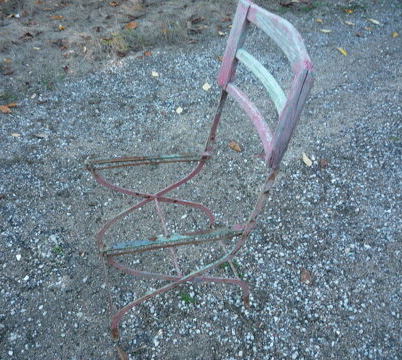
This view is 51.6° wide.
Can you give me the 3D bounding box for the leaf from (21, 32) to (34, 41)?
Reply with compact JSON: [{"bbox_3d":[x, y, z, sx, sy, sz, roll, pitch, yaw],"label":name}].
[{"bbox_3d":[-1.190,-0.976,2.854,0.051,0.025,0.088,32,48,25],"label":"leaf"}]

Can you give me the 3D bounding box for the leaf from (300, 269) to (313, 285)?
[{"bbox_3d":[0.406,0.371,1.603,0.039,0.013,0.074,5,42,-2],"label":"leaf"}]

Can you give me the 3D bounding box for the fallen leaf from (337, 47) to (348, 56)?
[{"bbox_3d":[1.078,-0.975,3.160,0.024,0.020,0.139,-6,44,-14],"label":"fallen leaf"}]

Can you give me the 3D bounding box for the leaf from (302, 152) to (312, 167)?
[{"bbox_3d":[0.546,-0.107,2.143,0.028,0.016,0.110,-3,43,-11],"label":"leaf"}]

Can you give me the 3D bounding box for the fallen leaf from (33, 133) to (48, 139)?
[{"bbox_3d":[-0.806,-0.221,2.089,0.072,0.012,0.021,9,42,2],"label":"fallen leaf"}]

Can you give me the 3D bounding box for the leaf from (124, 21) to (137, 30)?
[{"bbox_3d":[-0.527,-1.167,3.148,0.038,0.030,0.128,31,48,24],"label":"leaf"}]

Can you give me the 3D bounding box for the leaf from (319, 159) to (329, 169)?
[{"bbox_3d":[0.632,-0.085,2.133,0.037,0.012,0.076,13,43,6],"label":"leaf"}]

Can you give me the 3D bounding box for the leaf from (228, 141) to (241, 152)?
[{"bbox_3d":[0.177,-0.174,2.167,0.039,0.015,0.102,-19,48,-26],"label":"leaf"}]

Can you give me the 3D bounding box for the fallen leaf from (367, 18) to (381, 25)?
[{"bbox_3d":[1.538,-1.402,3.690,0.033,0.018,0.129,-30,54,-34],"label":"fallen leaf"}]

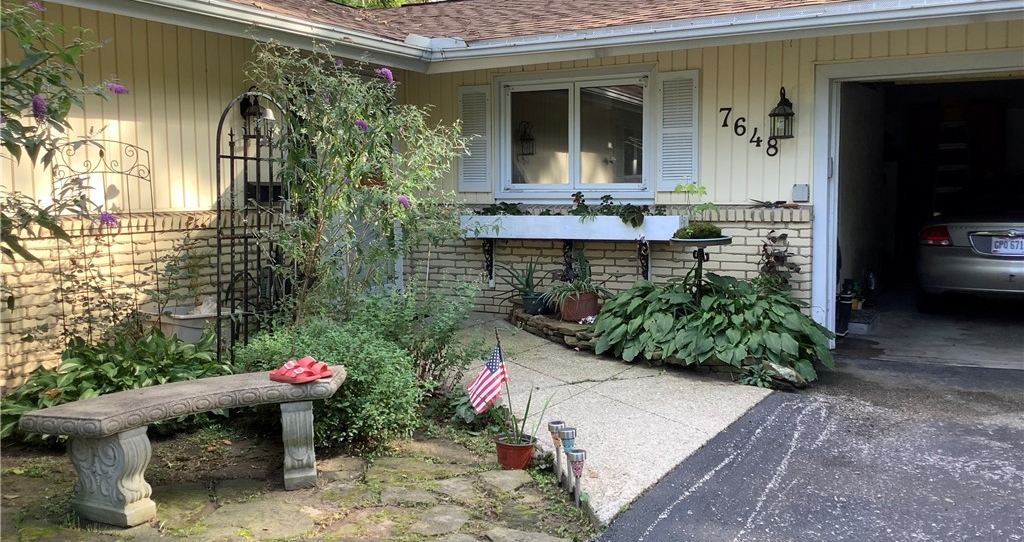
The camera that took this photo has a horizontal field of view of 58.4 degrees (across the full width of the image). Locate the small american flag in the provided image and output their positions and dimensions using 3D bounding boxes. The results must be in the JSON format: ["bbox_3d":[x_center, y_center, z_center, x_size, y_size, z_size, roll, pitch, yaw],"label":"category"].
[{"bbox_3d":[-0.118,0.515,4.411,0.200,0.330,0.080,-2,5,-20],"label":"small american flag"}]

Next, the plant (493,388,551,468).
[{"bbox_3d":[0.050,0.753,4.399,0.280,0.365,0.250,0,4,0],"label":"plant"}]

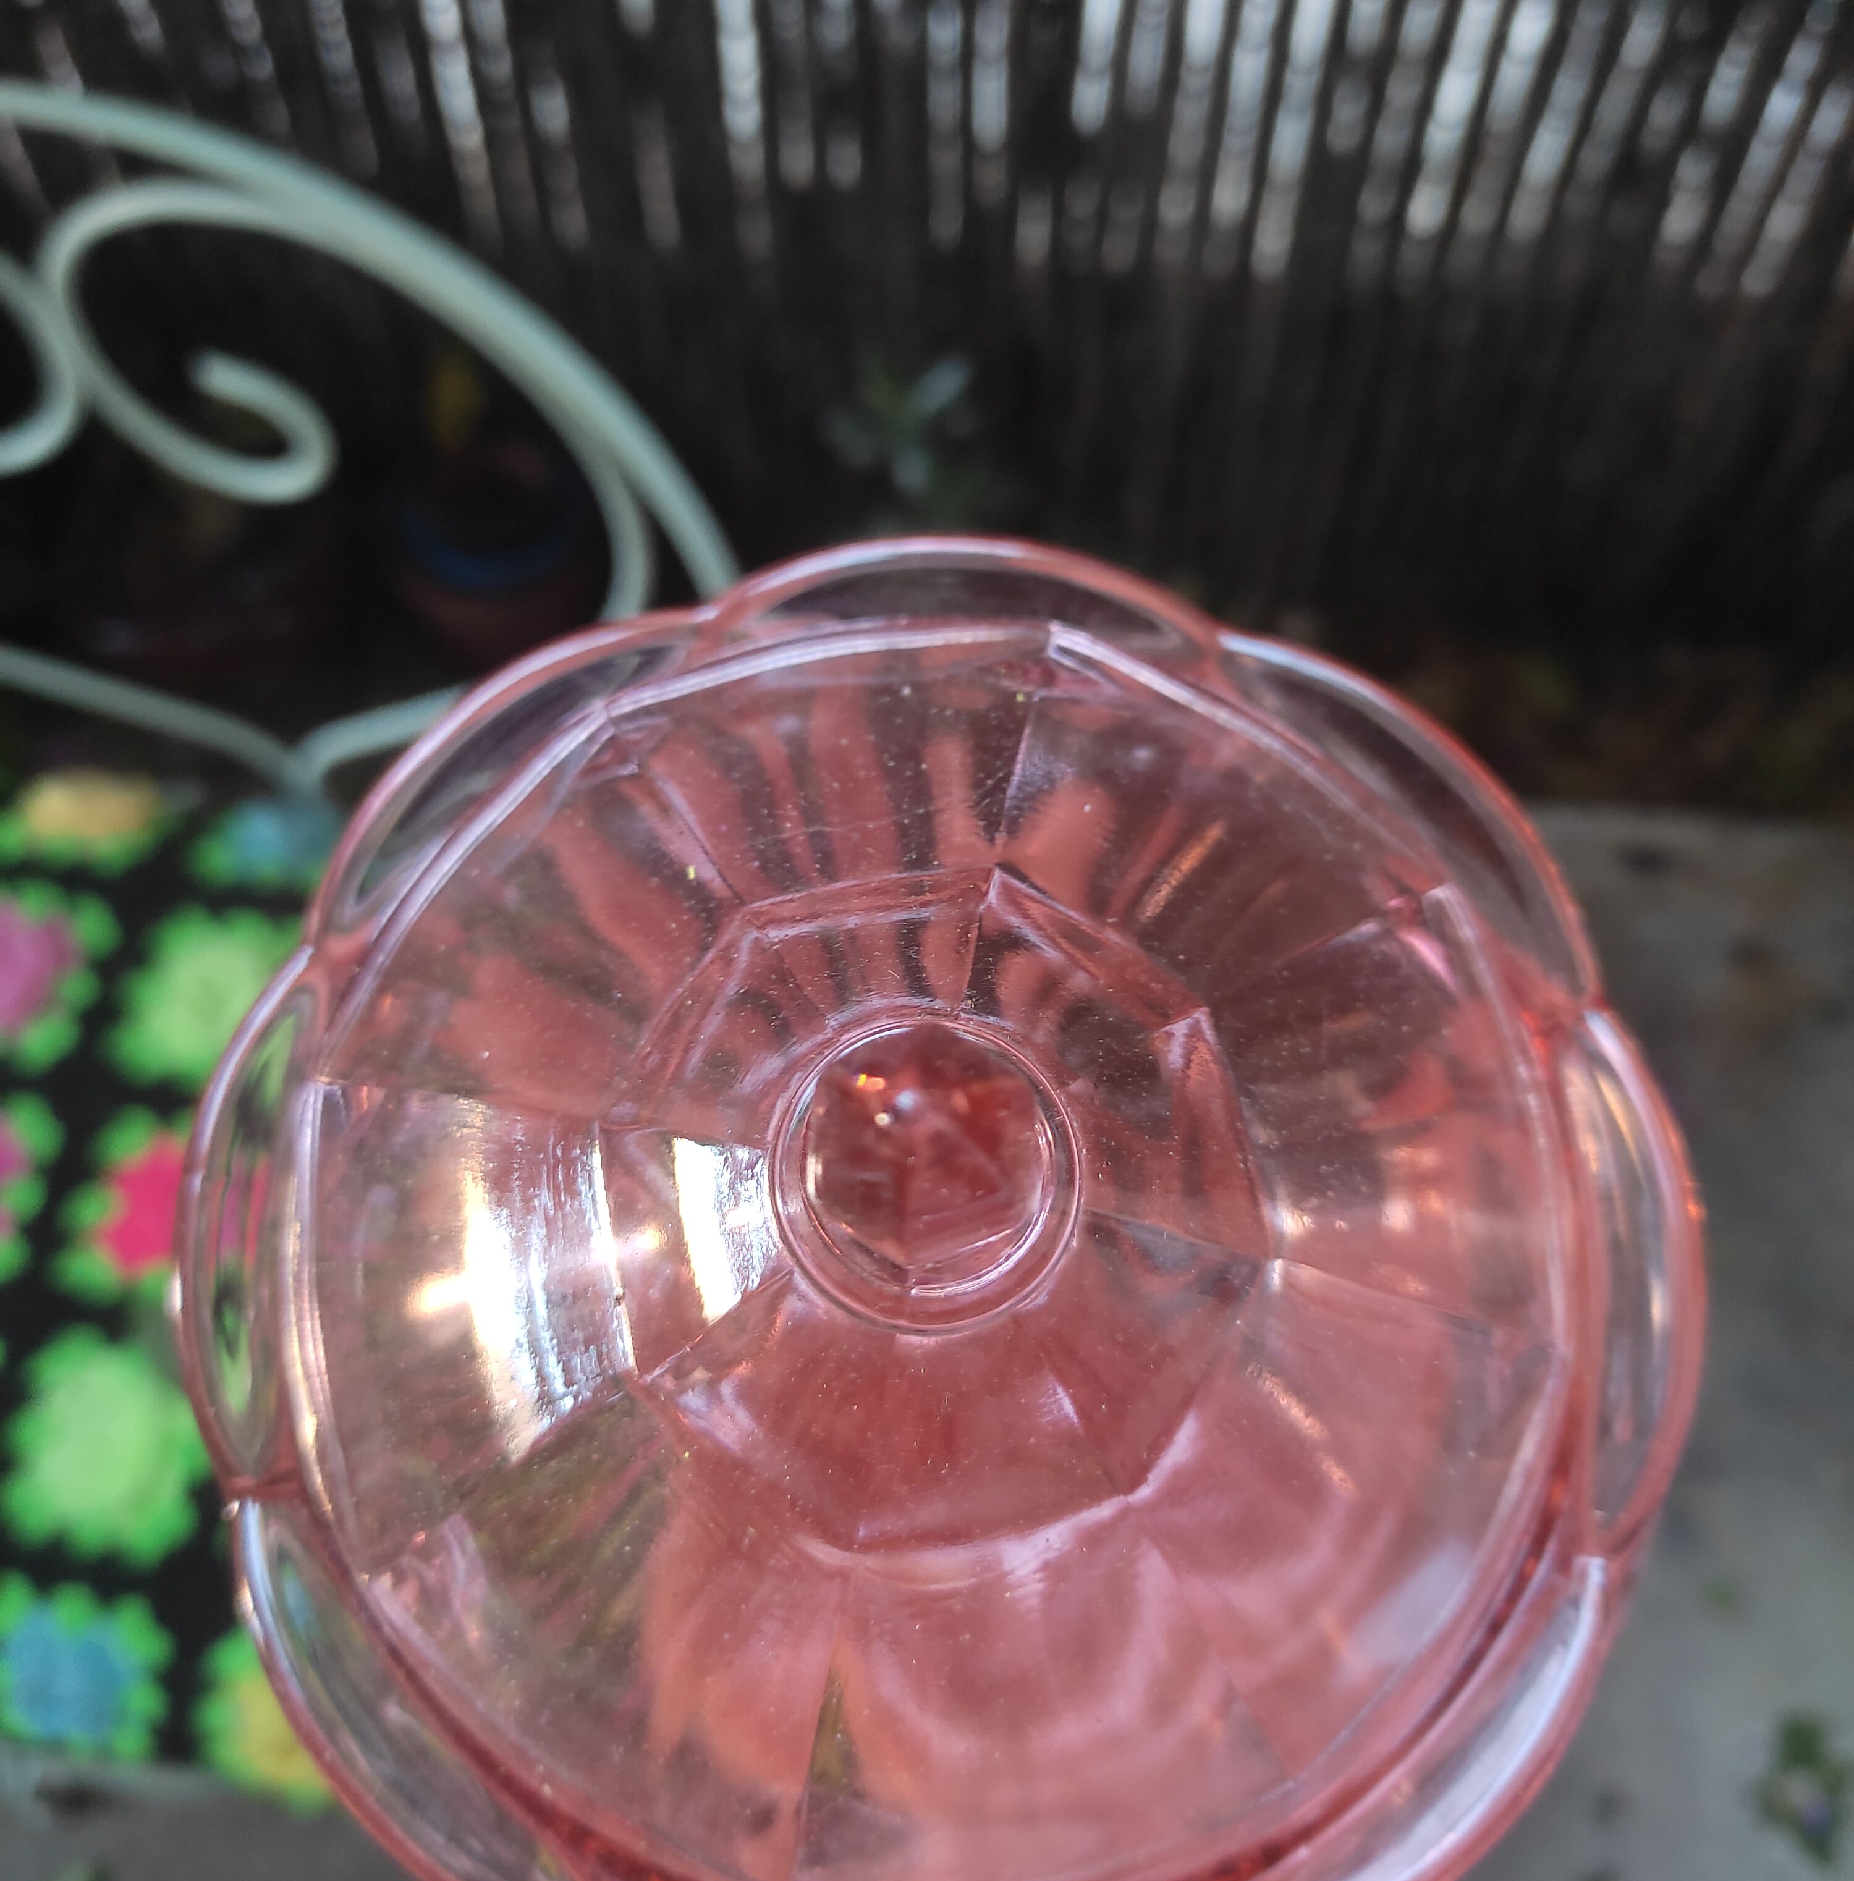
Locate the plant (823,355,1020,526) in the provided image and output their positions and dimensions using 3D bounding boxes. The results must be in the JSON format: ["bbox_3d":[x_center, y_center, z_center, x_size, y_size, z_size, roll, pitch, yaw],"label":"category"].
[{"bbox_3d":[-0.004,-0.360,1.360,0.140,0.135,0.130,2,57,0],"label":"plant"}]

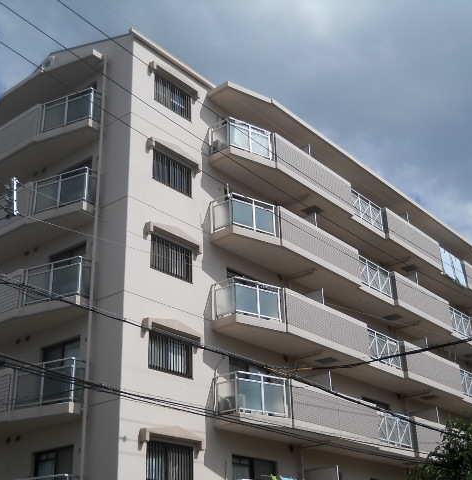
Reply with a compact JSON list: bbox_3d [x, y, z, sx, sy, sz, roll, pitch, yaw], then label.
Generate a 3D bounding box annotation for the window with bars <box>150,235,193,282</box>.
[{"bbox_3d":[-1.804,0.570,21.391,0.150,0.993,1.632,-22,-32,35],"label":"window with bars"}]

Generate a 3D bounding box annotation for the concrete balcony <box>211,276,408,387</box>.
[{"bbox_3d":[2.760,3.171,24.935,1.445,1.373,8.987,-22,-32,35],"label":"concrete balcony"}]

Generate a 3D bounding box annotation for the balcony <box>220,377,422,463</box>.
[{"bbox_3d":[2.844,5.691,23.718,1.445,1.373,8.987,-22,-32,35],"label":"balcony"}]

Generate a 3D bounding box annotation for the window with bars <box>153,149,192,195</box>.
[{"bbox_3d":[-1.844,-1.998,22.581,0.150,1.090,1.704,-22,-32,35],"label":"window with bars"}]

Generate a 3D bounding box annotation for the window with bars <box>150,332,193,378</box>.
[{"bbox_3d":[-1.721,3.089,20.172,0.150,0.993,1.632,-22,-32,35],"label":"window with bars"}]

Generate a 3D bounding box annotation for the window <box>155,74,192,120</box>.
[{"bbox_3d":[-1.970,-4.470,23.828,0.150,0.993,1.632,-22,-32,35],"label":"window"}]

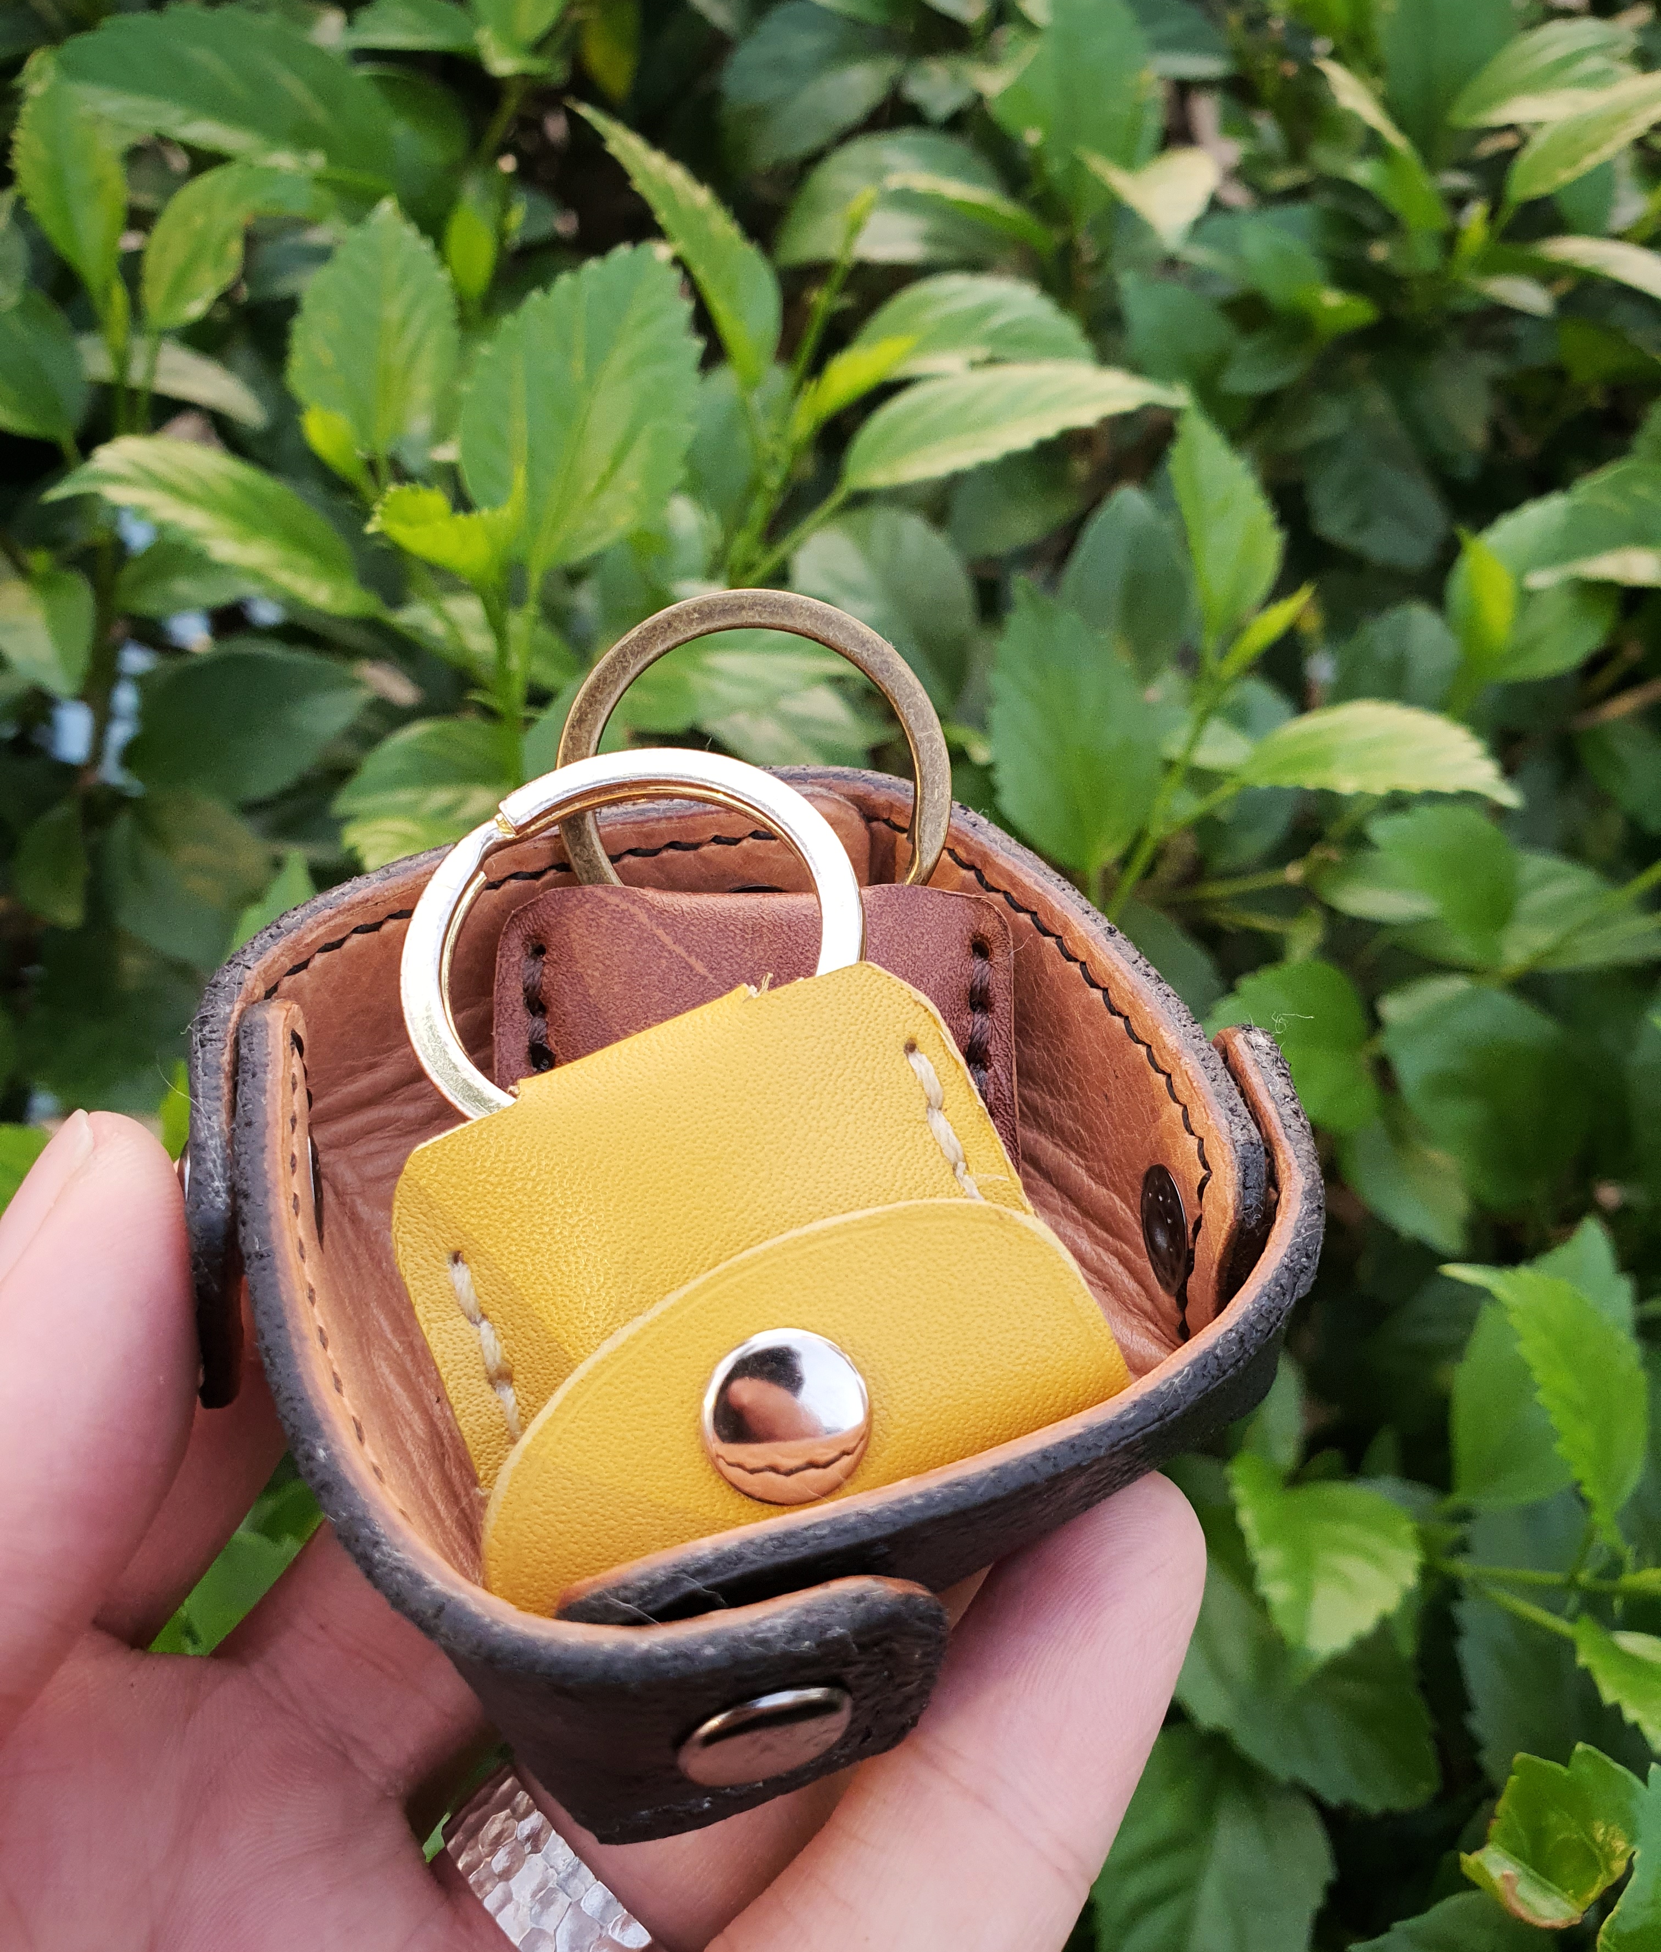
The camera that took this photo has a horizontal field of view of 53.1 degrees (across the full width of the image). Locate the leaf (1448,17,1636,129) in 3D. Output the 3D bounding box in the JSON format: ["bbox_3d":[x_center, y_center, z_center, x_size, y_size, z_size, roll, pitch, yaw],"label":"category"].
[{"bbox_3d":[0.206,-0.261,0.480,0.053,0.013,0.031,-19,35,-6],"label":"leaf"}]

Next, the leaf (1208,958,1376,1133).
[{"bbox_3d":[0.106,0.018,0.390,0.042,0.012,0.048,30,58,13],"label":"leaf"}]

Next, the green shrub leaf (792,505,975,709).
[{"bbox_3d":[0.014,-0.095,0.430,0.045,0.012,0.061,-25,66,-5],"label":"green shrub leaf"}]

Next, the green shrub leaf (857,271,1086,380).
[{"bbox_3d":[0.035,-0.160,0.410,0.060,0.014,0.036,-2,39,-2],"label":"green shrub leaf"}]

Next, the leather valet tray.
[{"bbox_3d":[-0.009,0.021,0.150,0.075,0.037,0.075,-22,47,-23],"label":"leather valet tray"}]

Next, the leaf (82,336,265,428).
[{"bbox_3d":[-0.171,-0.154,0.430,0.049,0.012,0.028,13,39,3],"label":"leaf"}]

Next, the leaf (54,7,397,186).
[{"bbox_3d":[-0.138,-0.199,0.380,0.074,0.015,0.042,19,35,2],"label":"leaf"}]

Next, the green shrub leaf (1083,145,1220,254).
[{"bbox_3d":[0.097,-0.234,0.500,0.042,0.014,0.028,15,74,-2],"label":"green shrub leaf"}]

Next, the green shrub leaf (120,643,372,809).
[{"bbox_3d":[-0.158,-0.069,0.450,0.065,0.012,0.044,-7,66,-10],"label":"green shrub leaf"}]

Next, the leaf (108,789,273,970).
[{"bbox_3d":[-0.178,-0.026,0.460,0.044,0.010,0.056,-38,73,-22],"label":"leaf"}]

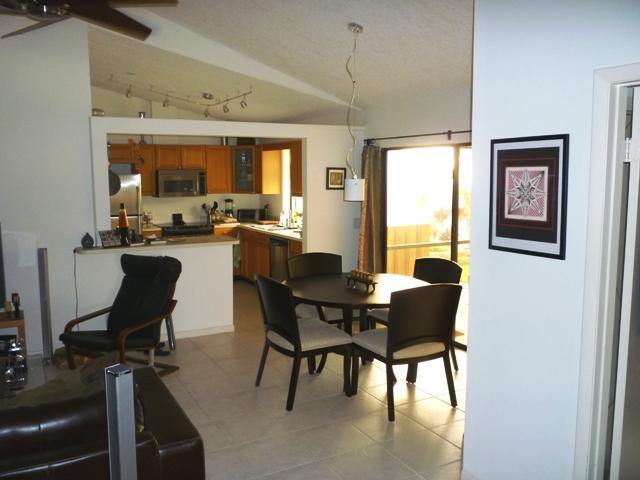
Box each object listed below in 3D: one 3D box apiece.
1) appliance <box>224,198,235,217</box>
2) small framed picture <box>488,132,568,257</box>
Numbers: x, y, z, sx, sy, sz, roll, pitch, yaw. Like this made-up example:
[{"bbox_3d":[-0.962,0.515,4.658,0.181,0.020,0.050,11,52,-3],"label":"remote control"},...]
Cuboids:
[{"bbox_3d":[-1.479,-0.463,8.769,0.170,0.380,0.180,-4,8,-28],"label":"appliance"},{"bbox_3d":[0.916,-0.194,2.404,0.025,0.522,0.417,-4,8,-28],"label":"small framed picture"}]

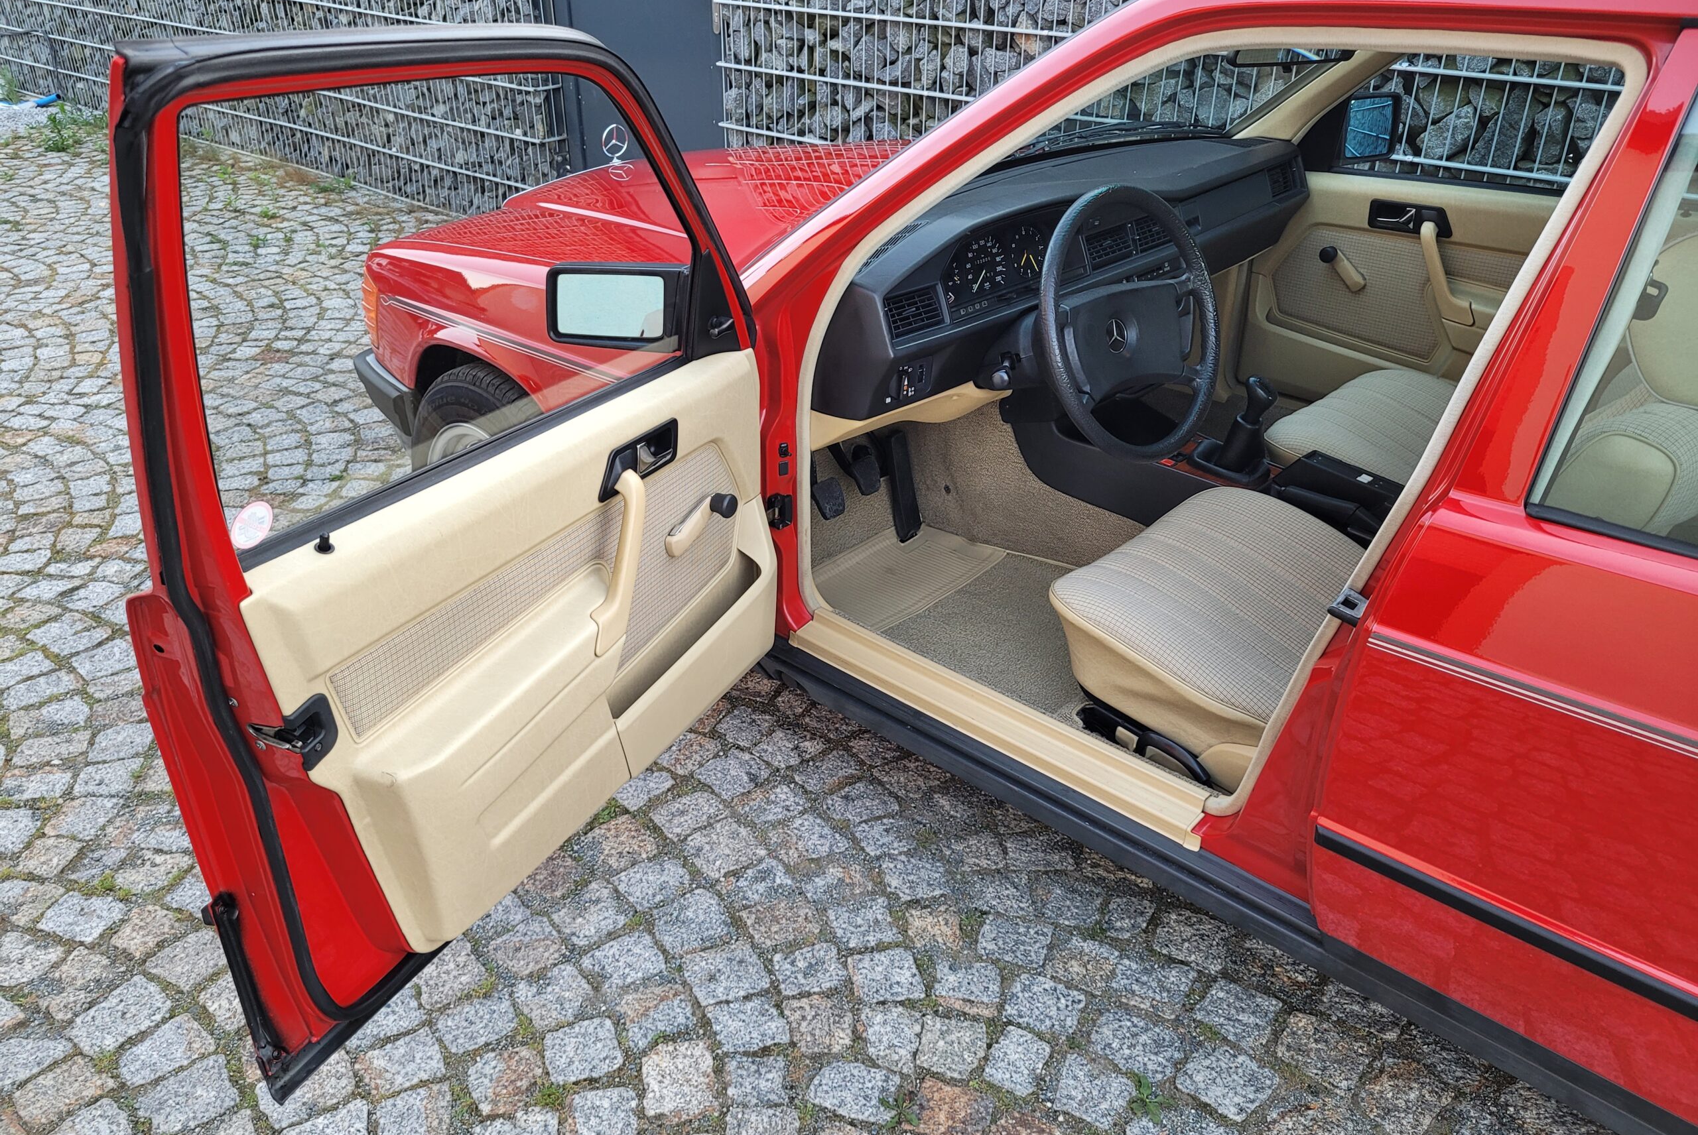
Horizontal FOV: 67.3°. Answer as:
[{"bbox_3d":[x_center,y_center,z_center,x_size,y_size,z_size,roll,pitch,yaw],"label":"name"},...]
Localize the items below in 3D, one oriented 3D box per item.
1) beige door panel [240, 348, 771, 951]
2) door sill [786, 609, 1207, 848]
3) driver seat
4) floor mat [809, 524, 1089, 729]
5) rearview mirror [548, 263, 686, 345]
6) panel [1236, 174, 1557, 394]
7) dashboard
[{"bbox_3d":[-0.286,0.054,1.498,0.088,0.500,0.890,11,29,20],"label":"beige door panel"},{"bbox_3d":[0.196,0.213,1.904,0.730,0.051,0.090,24,37,36],"label":"door sill"},{"bbox_3d":[0.730,-0.089,1.692,0.810,0.870,0.530,24,37,36],"label":"driver seat"},{"bbox_3d":[0.244,0.082,2.332,0.650,0.040,0.470,24,37,36],"label":"floor mat"},{"bbox_3d":[-0.312,-0.378,1.805,0.192,0.107,0.080,7,28,13],"label":"rearview mirror"},{"bbox_3d":[1.210,-0.509,2.561,0.880,0.502,0.090,24,37,36],"label":"panel"},{"bbox_3d":[0.388,-0.604,2.326,0.380,0.308,1.370,24,37,36],"label":"dashboard"}]

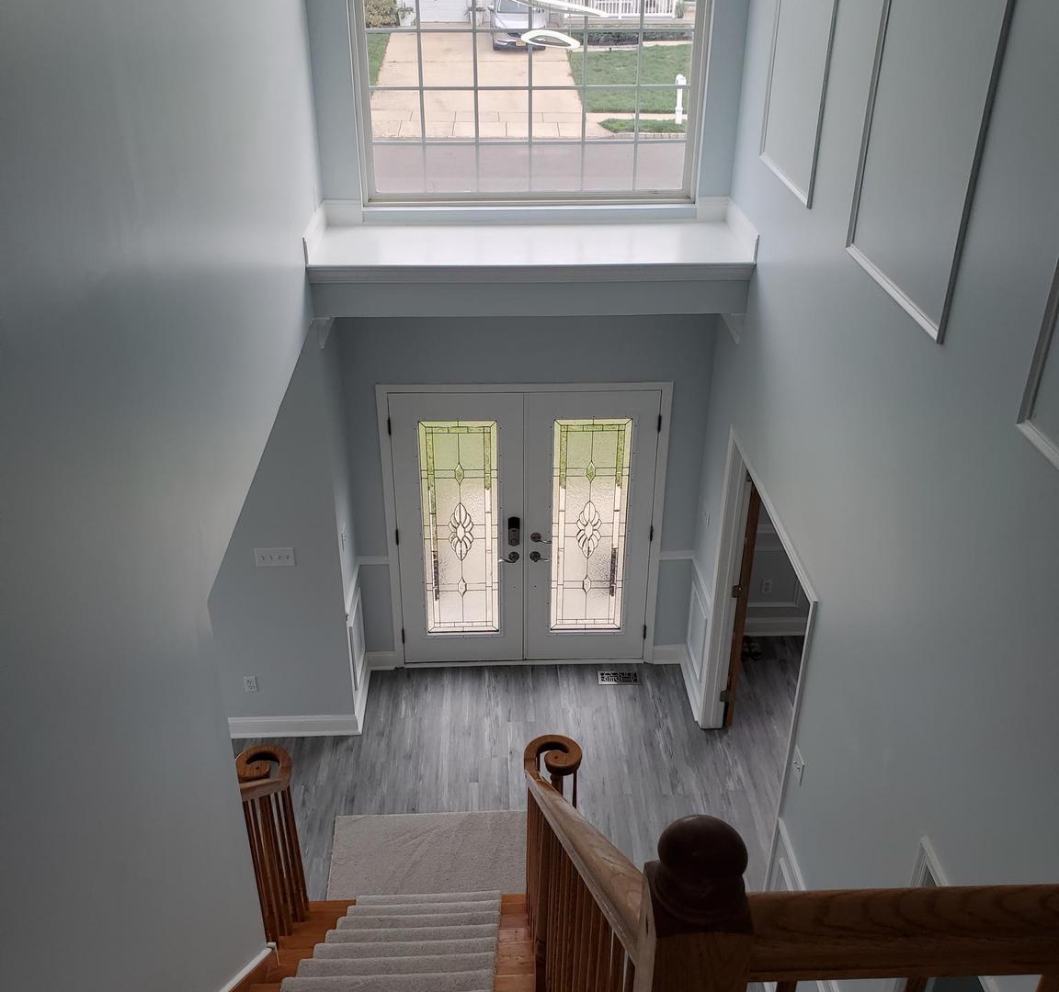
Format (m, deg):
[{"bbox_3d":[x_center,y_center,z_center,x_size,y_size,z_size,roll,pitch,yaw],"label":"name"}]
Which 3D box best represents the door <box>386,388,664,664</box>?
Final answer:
[{"bbox_3d":[-0.026,0.253,6.857,1.650,2.020,0.060,-1,28,-2],"label":"door"}]

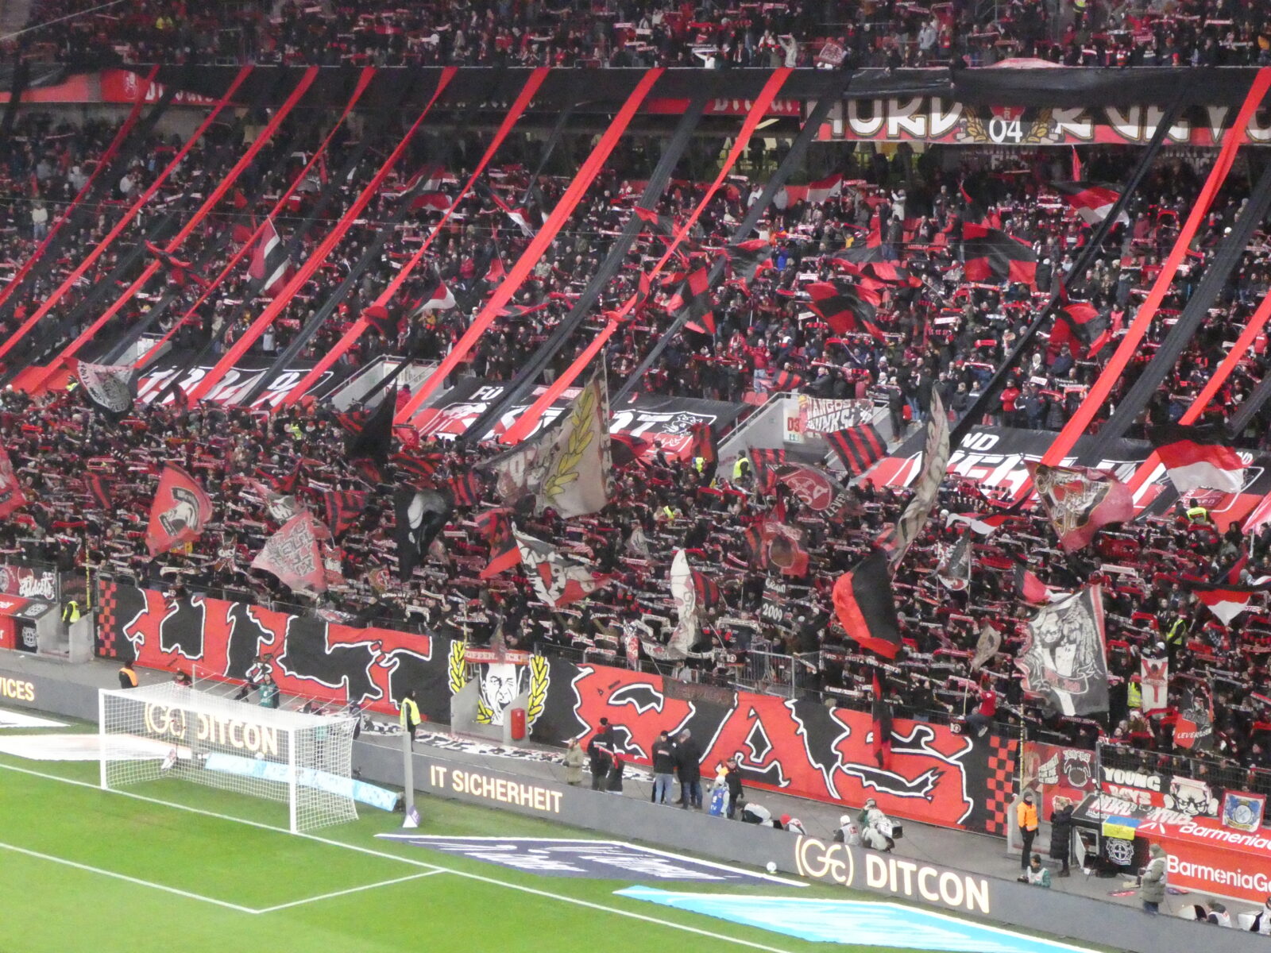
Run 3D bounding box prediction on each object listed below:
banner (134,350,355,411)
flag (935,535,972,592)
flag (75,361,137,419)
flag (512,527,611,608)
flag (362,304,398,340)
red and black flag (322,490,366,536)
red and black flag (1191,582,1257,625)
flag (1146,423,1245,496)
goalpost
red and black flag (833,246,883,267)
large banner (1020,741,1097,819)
[{"bbox_3d":[-14.135,-3.324,117.411,8.342,0.200,3.921,6,34,44],"label":"banner"},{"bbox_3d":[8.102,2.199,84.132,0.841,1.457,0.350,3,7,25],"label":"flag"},{"bbox_3d":[-17.758,-2.915,110.875,2.000,1.900,0.500,0,6,3],"label":"flag"},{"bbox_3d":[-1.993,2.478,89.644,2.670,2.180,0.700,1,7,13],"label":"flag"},{"bbox_3d":[-8.666,-5.233,112.000,1.210,1.210,0.400,2,7,14],"label":"flag"},{"bbox_3d":[-8.672,1.080,98.500,1.330,1.420,0.400,2,7,14],"label":"red and black flag"},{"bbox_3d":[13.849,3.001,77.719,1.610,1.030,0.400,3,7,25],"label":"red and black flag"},{"bbox_3d":[13.711,-0.413,80.900,2.400,1.780,0.500,2,7,17],"label":"flag"},{"bbox_3d":[-10.080,6.843,81.516,7.560,2.560,2.150,6,9,44],"label":"goalpost"},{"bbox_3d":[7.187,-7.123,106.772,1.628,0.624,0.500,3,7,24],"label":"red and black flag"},{"bbox_3d":[9.769,7.036,76.221,2.120,1.650,0.120,6,9,44],"label":"large banner"}]

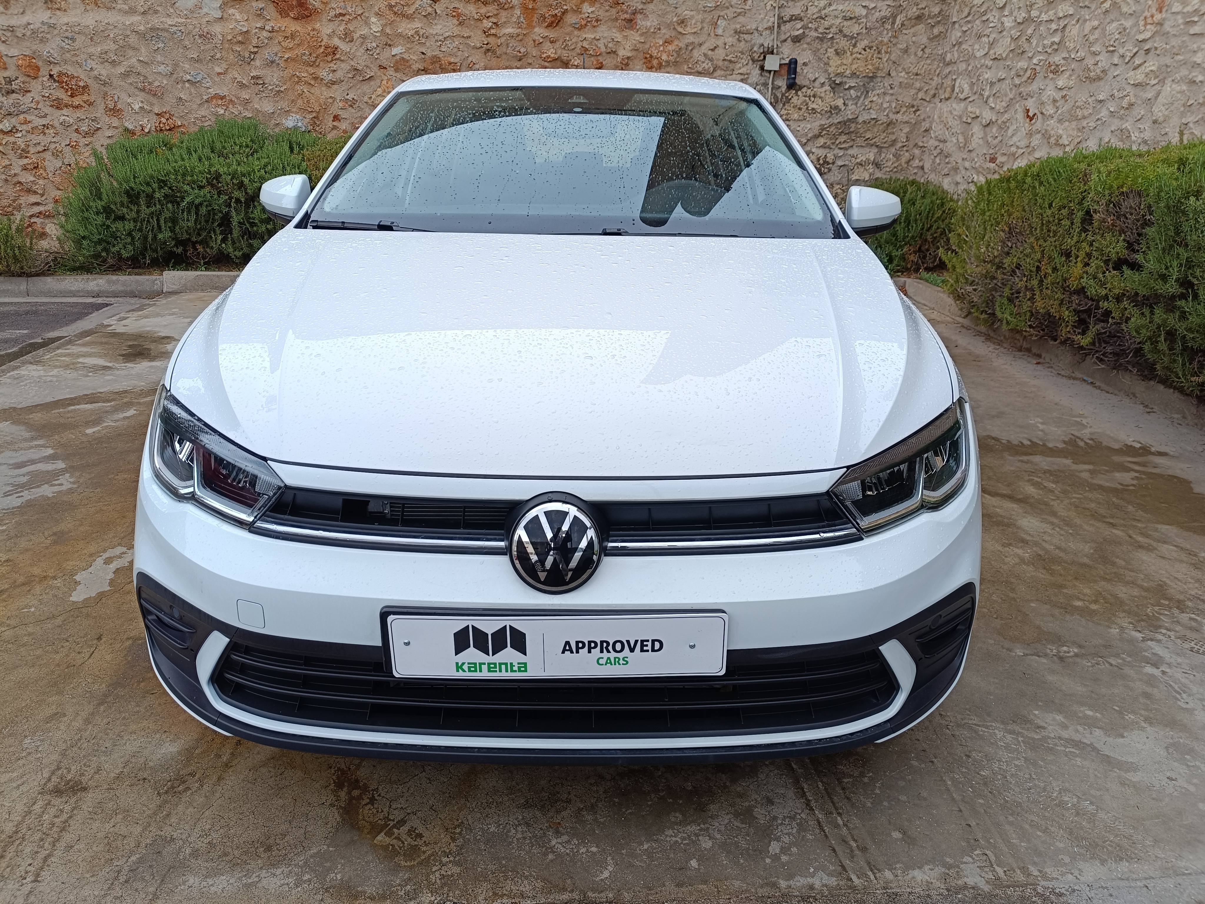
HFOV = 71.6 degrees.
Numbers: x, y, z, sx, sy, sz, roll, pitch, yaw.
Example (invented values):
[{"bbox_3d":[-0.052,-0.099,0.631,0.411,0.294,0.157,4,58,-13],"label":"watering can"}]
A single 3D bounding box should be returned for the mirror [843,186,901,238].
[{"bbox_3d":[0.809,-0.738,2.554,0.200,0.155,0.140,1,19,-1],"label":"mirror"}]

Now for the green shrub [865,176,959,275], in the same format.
[{"bbox_3d":[2.799,-2.039,7.742,1.100,0.960,0.950,1,19,-1],"label":"green shrub"}]

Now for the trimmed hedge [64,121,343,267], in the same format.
[{"bbox_3d":[-3.316,-2.240,7.434,2.750,1.300,1.100,1,19,-1],"label":"trimmed hedge"}]

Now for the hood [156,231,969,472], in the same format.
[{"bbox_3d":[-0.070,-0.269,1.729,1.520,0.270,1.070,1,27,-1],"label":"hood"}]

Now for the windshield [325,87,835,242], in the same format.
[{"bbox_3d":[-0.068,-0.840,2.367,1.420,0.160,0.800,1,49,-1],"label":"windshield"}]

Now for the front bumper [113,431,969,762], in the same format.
[{"bbox_3d":[-0.075,0.228,1.530,1.720,0.540,0.490,1,19,-1],"label":"front bumper"}]

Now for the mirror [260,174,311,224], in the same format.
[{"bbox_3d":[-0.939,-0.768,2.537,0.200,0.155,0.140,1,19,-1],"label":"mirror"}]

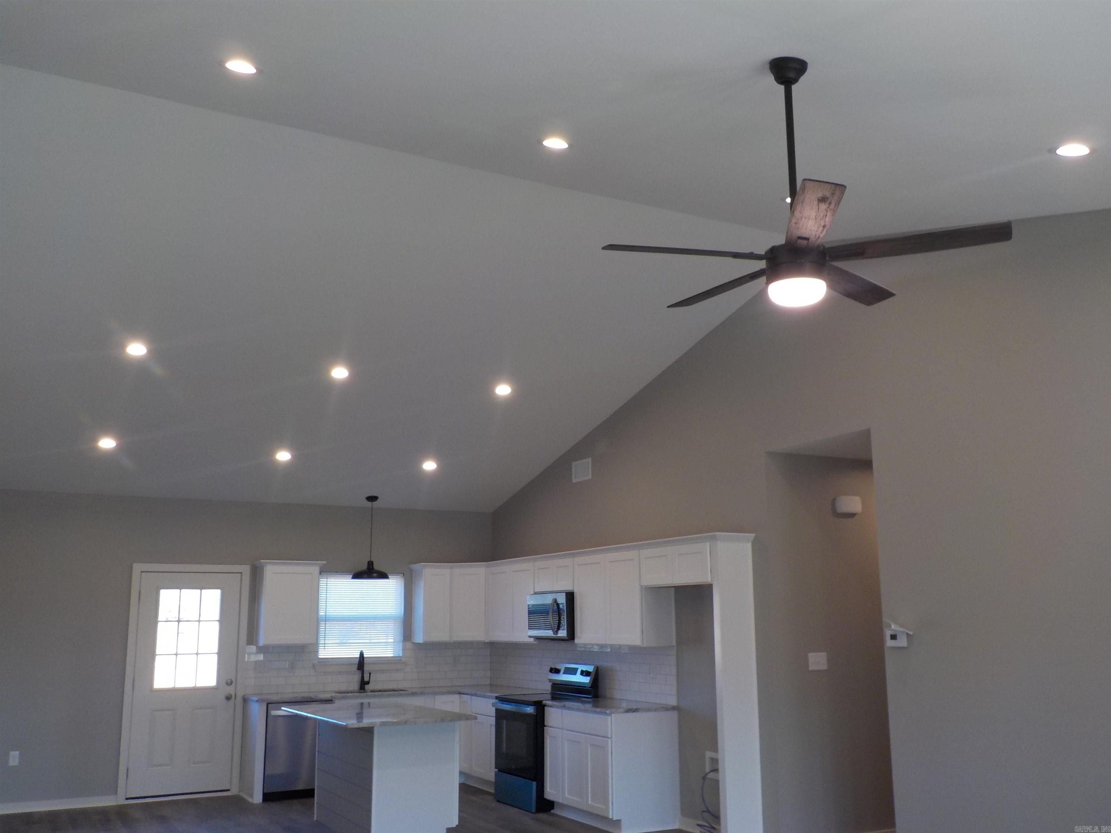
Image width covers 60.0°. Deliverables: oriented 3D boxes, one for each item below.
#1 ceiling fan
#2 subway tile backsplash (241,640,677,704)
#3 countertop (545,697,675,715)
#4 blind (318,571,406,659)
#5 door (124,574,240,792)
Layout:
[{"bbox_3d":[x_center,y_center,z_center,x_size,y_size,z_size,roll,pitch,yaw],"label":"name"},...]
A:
[{"bbox_3d":[0.820,-0.818,3.337,1.300,0.920,1.300,5,-13,-28],"label":"ceiling fan"},{"bbox_3d":[-1.060,2.272,8.553,2.685,0.467,3.540,5,-13,-28],"label":"subway tile backsplash"},{"bbox_3d":[0.428,2.370,7.897,0.650,0.038,1.075,5,-13,-28],"label":"countertop"},{"bbox_3d":[-2.037,2.094,10.133,0.915,0.875,0.060,5,-13,-28],"label":"blind"},{"bbox_3d":[-3.538,2.541,9.225,0.910,2.035,0.050,5,-13,-28],"label":"door"}]

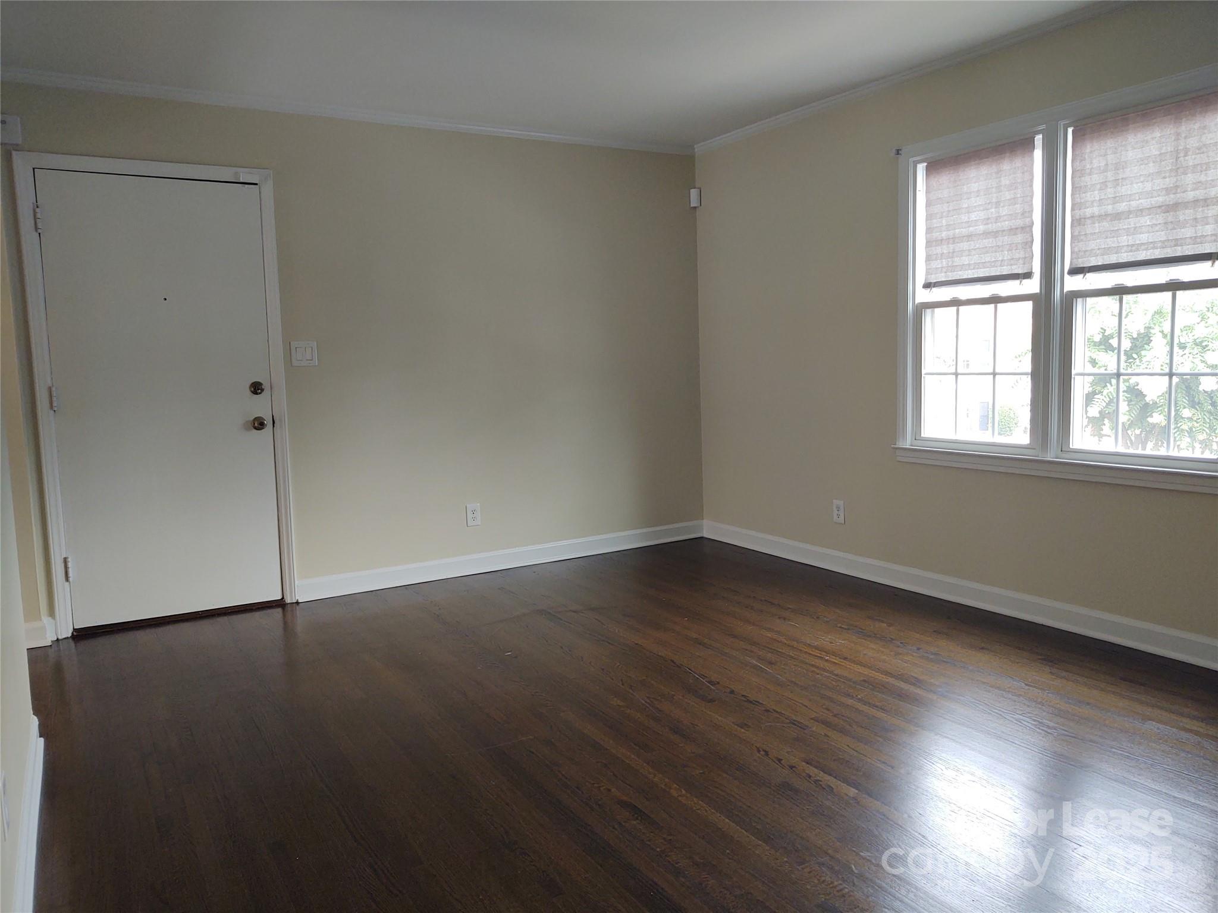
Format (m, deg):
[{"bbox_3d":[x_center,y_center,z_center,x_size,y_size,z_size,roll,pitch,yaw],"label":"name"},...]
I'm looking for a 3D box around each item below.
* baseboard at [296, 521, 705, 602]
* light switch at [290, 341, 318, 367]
[{"bbox_3d":[-0.480,0.571,5.410,2.523,0.108,0.018,-5,7,-31],"label":"baseboard"},{"bbox_3d":[-1.500,-0.506,4.688,0.122,0.118,0.012,-5,7,-30],"label":"light switch"}]

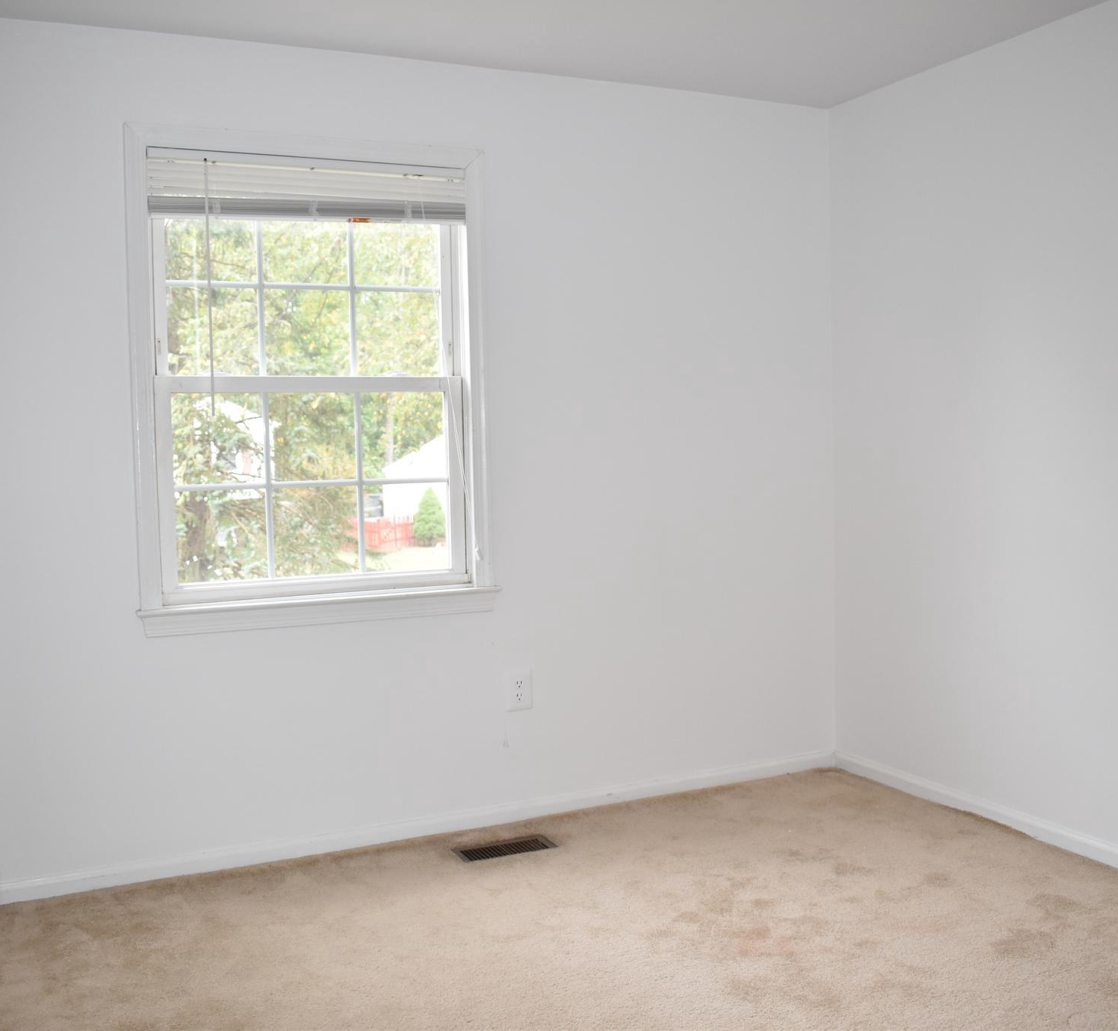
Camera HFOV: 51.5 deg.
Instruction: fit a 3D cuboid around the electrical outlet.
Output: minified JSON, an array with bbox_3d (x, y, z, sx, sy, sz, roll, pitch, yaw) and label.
[{"bbox_3d":[-0.126,0.561,3.730,0.088,0.131,0.012,-3,4,-25],"label":"electrical outlet"}]

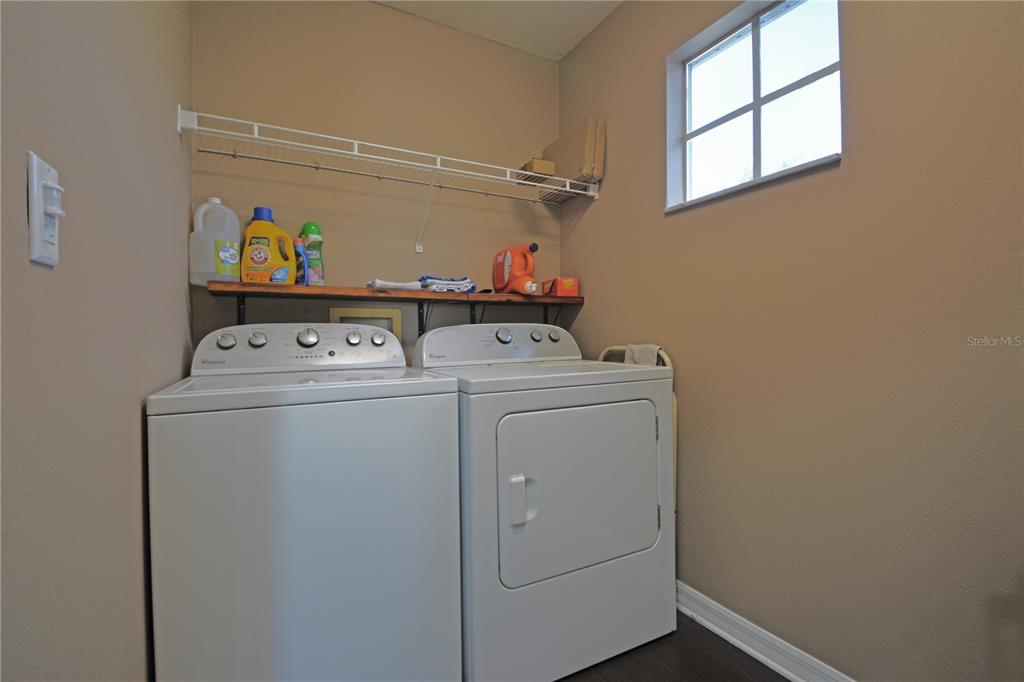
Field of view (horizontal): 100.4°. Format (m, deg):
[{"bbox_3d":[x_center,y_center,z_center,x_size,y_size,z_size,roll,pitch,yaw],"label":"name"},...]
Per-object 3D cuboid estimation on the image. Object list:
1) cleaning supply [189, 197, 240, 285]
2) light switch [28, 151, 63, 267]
[{"bbox_3d":[-1.061,-0.356,1.513,0.147,0.312,0.147,0,0,25],"label":"cleaning supply"},{"bbox_3d":[-0.556,-0.157,0.510,0.020,0.121,0.066,-1,0,-30],"label":"light switch"}]

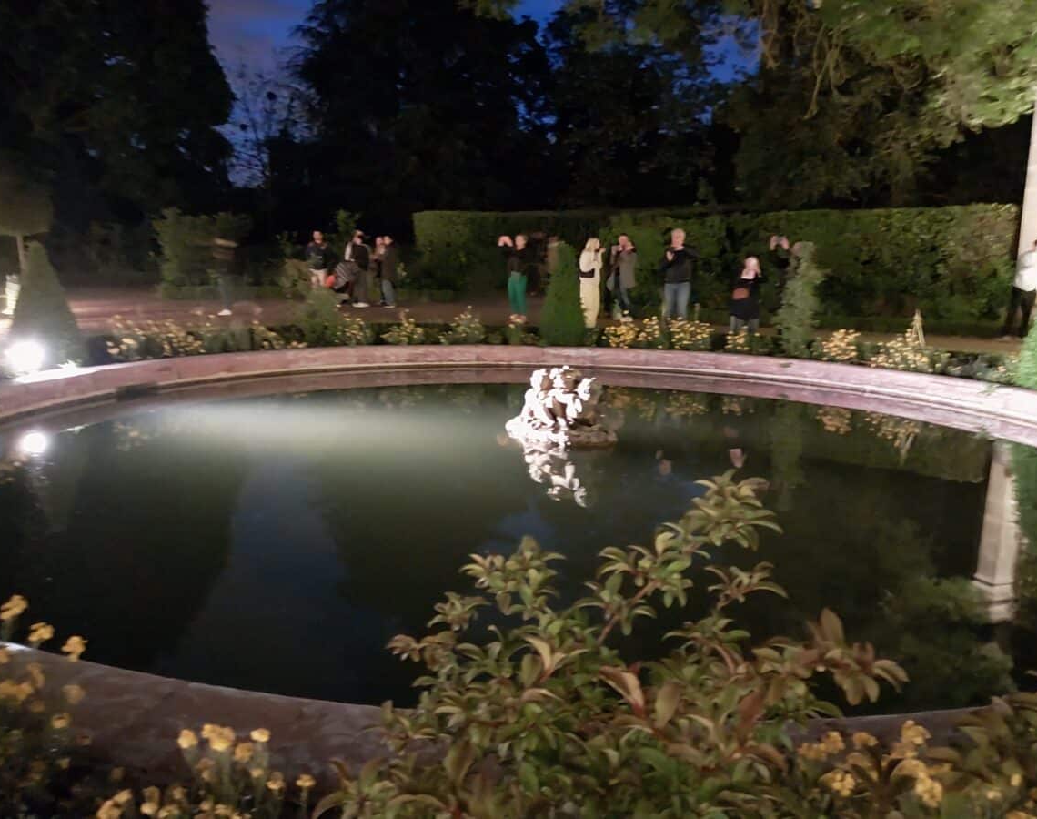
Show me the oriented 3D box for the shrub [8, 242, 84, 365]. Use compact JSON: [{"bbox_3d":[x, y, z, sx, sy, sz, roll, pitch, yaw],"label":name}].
[{"bbox_3d":[-5.370,-1.169,9.328,0.860,1.433,0.860,-6,13,-29],"label":"shrub"}]

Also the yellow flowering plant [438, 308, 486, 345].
[{"bbox_3d":[-0.851,-1.233,12.268,0.740,0.540,0.620,0,11,-4],"label":"yellow flowering plant"}]

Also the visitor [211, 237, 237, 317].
[{"bbox_3d":[-6.084,-2.762,16.932,0.500,1.610,0.470,0,10,-6],"label":"visitor"}]

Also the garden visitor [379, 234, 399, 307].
[{"bbox_3d":[-3.008,-3.164,18.918,0.440,1.656,0.470,-8,15,-39],"label":"garden visitor"}]

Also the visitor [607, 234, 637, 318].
[{"bbox_3d":[2.103,-2.637,16.444,0.520,1.745,0.460,10,15,40],"label":"visitor"}]

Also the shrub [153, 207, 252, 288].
[{"bbox_3d":[-8.511,-4.142,21.802,2.400,2.280,1.700,-3,12,-21],"label":"shrub"}]

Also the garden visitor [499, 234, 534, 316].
[{"bbox_3d":[-0.082,-2.673,16.638,0.620,1.720,0.480,5,11,20],"label":"garden visitor"}]

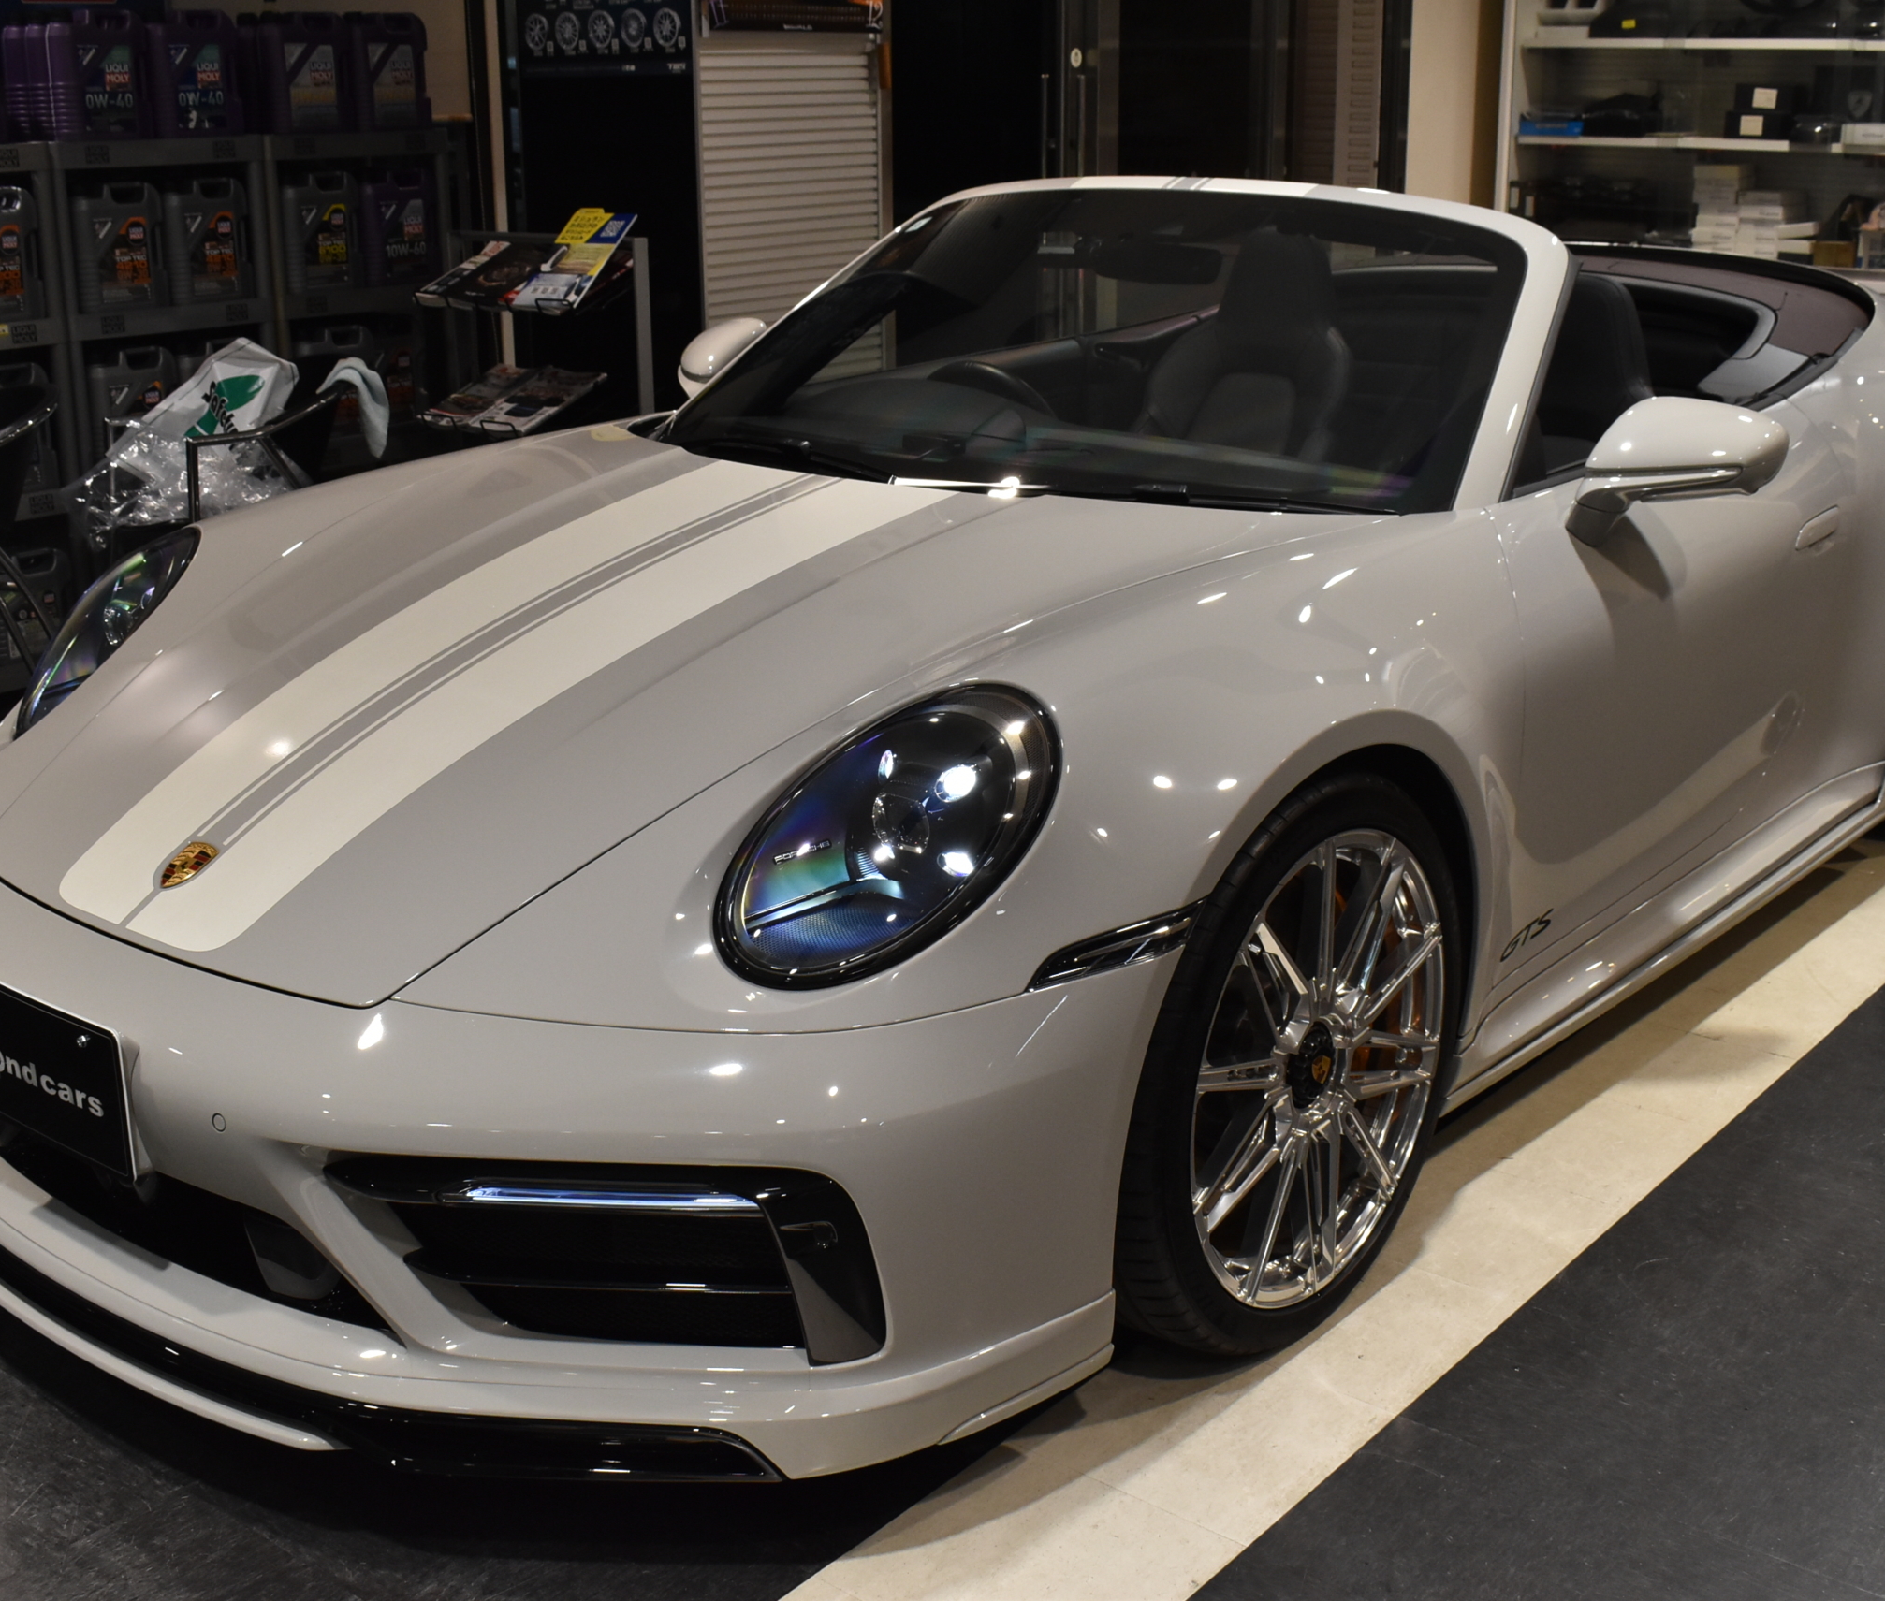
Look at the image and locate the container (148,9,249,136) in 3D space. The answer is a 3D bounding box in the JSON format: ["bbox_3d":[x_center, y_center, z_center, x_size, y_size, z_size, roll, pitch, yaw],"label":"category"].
[{"bbox_3d":[-1.848,-1.788,5.593,0.115,0.293,0.200,13,22,38],"label":"container"}]

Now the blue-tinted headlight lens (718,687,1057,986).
[{"bbox_3d":[-0.053,0.032,2.147,0.290,0.240,0.300,13,22,38],"label":"blue-tinted headlight lens"}]

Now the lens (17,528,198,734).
[{"bbox_3d":[-1.114,-0.217,3.020,0.225,0.240,0.320,13,22,38],"label":"lens"}]

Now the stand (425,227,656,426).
[{"bbox_3d":[-1.020,-0.825,5.500,0.730,1.070,0.290,13,22,38],"label":"stand"}]

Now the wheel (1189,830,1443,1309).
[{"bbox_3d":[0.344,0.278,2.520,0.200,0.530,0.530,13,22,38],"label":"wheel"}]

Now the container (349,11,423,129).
[{"bbox_3d":[-1.463,-1.932,6.000,0.195,0.300,0.128,-16,22,-40],"label":"container"}]

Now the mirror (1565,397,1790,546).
[{"bbox_3d":[0.948,-0.427,2.909,0.222,0.210,0.230,13,22,38],"label":"mirror"}]

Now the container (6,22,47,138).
[{"bbox_3d":[-2.174,-1.818,5.691,0.195,0.300,0.128,-16,22,-40],"label":"container"}]

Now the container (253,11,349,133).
[{"bbox_3d":[-1.646,-1.867,5.828,0.115,0.293,0.200,13,22,38],"label":"container"}]

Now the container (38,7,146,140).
[{"bbox_3d":[-2.014,-1.723,5.401,0.115,0.293,0.200,13,22,38],"label":"container"}]

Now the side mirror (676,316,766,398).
[{"bbox_3d":[-0.439,-0.746,4.015,0.222,0.210,0.230,13,22,38],"label":"side mirror"}]

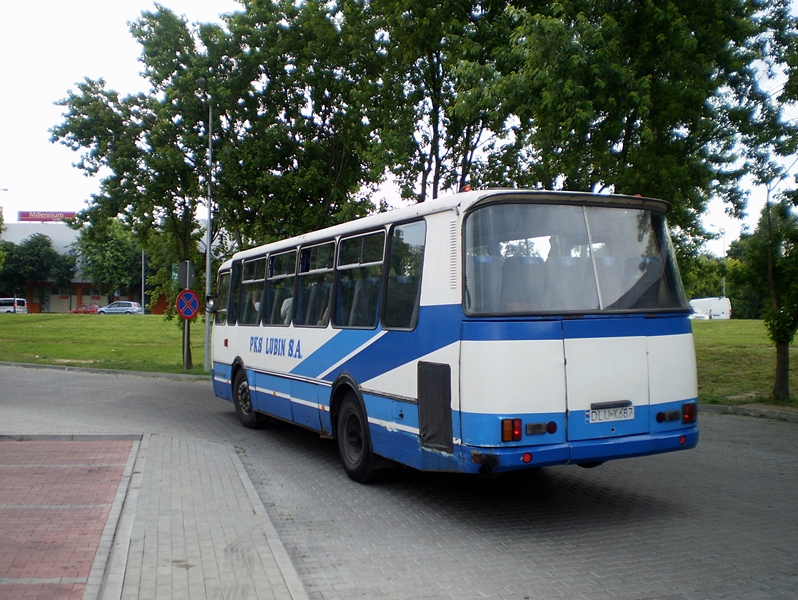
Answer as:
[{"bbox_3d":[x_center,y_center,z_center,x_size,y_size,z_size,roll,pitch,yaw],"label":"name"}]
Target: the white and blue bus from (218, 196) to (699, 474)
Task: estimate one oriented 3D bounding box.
[{"bbox_3d":[-0.240,0.510,11.460,2.500,2.970,9.450,0,-1,-26],"label":"white and blue bus"}]

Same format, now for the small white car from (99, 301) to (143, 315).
[{"bbox_3d":[-24.400,0.900,73.000,4.050,1.500,1.720,0,-1,6],"label":"small white car"}]

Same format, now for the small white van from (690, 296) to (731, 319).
[{"bbox_3d":[27.200,1.000,73.300,1.970,2.400,5.400,0,-1,-5],"label":"small white van"}]

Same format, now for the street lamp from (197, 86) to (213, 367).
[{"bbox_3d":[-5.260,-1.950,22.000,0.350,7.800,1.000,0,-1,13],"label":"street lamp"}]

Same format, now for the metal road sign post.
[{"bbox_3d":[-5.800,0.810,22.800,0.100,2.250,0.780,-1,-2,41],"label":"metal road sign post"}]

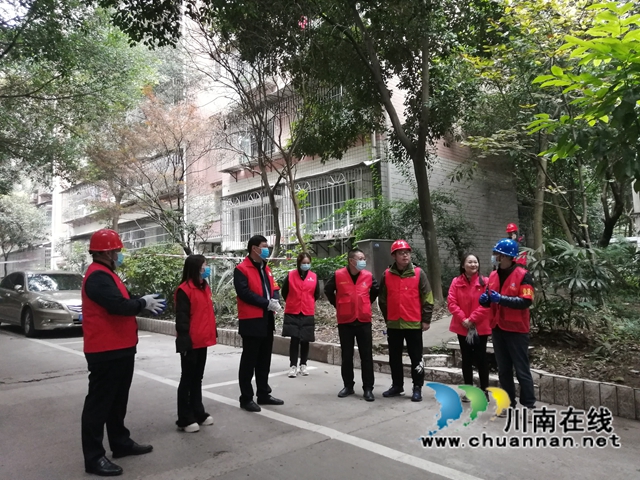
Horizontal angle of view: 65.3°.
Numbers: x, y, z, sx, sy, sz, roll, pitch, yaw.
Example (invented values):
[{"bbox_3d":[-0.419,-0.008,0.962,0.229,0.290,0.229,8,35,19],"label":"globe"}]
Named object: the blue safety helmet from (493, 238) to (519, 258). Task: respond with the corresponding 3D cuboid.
[{"bbox_3d":[1.877,0.088,5.050,0.280,0.180,0.220,0,-2,-5],"label":"blue safety helmet"}]

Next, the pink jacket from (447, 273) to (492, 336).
[{"bbox_3d":[1.638,0.704,5.450,0.500,0.680,0.320,0,-2,15],"label":"pink jacket"}]

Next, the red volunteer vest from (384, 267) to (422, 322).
[{"bbox_3d":[0.937,0.611,5.600,0.440,0.620,0.290,0,-2,14],"label":"red volunteer vest"}]

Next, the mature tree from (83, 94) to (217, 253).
[{"bbox_3d":[-4.726,-1.164,14.000,3.700,5.900,3.600,0,-2,0],"label":"mature tree"}]

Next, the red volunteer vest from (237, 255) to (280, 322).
[{"bbox_3d":[-0.645,0.500,5.150,0.300,0.630,0.440,-1,-2,33],"label":"red volunteer vest"}]

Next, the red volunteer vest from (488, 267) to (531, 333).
[{"bbox_3d":[1.912,0.602,5.050,0.300,0.640,0.440,1,-2,-35],"label":"red volunteer vest"}]

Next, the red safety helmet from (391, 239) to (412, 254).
[{"bbox_3d":[0.914,0.076,5.600,0.220,0.170,0.280,1,-2,-20],"label":"red safety helmet"}]

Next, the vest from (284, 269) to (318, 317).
[{"bbox_3d":[-0.254,0.697,6.500,0.410,0.590,0.260,0,-2,-7],"label":"vest"}]

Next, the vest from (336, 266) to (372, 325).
[{"bbox_3d":[0.379,0.628,5.650,0.450,0.650,0.280,0,-2,-7],"label":"vest"}]

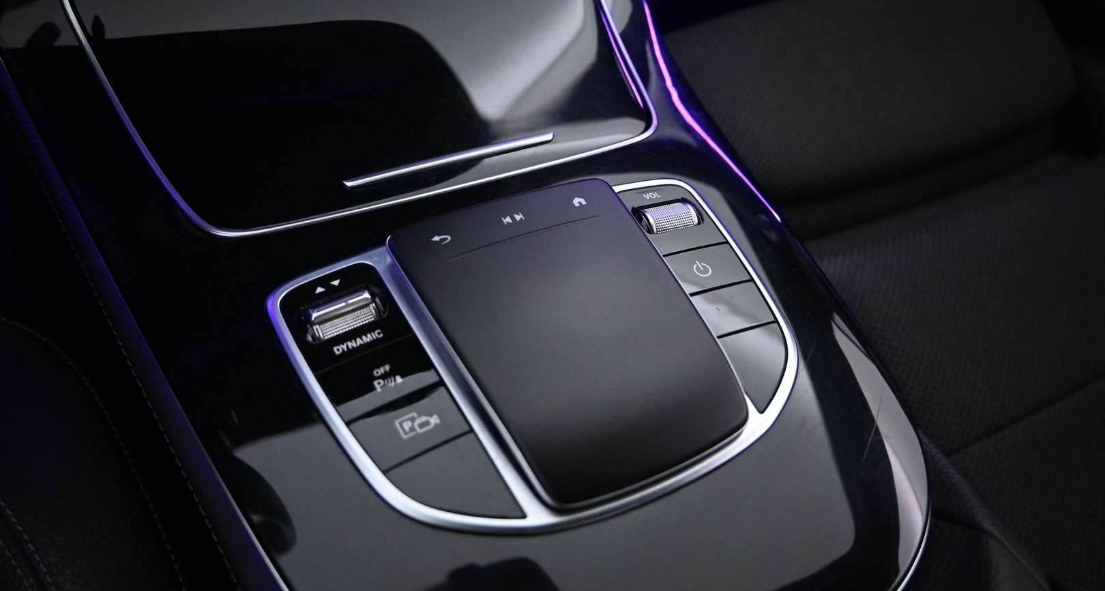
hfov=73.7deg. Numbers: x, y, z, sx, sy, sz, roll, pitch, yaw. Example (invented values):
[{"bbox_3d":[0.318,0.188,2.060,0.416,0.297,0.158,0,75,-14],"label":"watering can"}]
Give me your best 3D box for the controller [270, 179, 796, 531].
[{"bbox_3d":[0.004,0.016,0.242,0.166,0.018,0.118,-17,55,-24],"label":"controller"}]

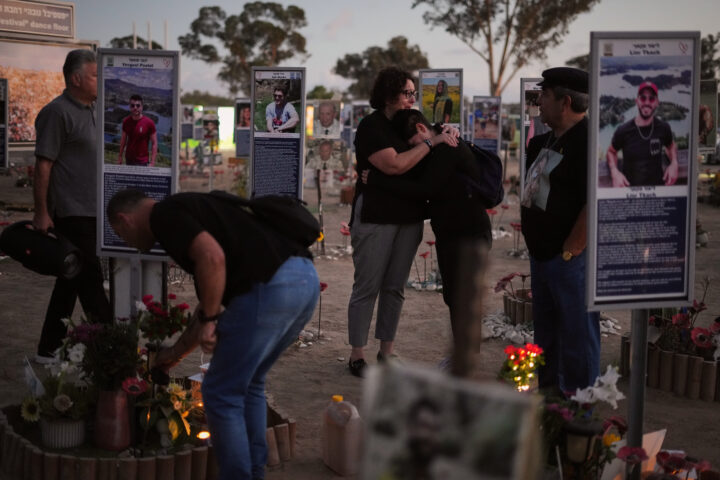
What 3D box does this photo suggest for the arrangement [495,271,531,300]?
[{"bbox_3d":[1.045,0.315,6.850,0.260,0.220,0.200,1,6,0],"label":"arrangement"}]

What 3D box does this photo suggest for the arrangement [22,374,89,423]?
[{"bbox_3d":[-1.242,0.647,4.080,0.250,0.160,0.220,-1,8,-11],"label":"arrangement"}]

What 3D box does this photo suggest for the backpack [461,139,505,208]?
[{"bbox_3d":[0.675,-0.344,5.420,0.170,0.370,0.270,-15,6,11],"label":"backpack"}]

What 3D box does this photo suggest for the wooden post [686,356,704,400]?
[{"bbox_3d":[1.634,0.675,4.870,0.072,0.190,0.070,1,6,0],"label":"wooden post"}]

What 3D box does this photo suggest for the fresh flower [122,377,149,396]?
[{"bbox_3d":[-0.894,0.583,3.980,0.100,0.065,0.080,-1,8,-9],"label":"fresh flower"}]

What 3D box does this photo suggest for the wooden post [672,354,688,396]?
[{"bbox_3d":[1.636,0.696,5.091,0.073,0.200,0.068,5,7,37],"label":"wooden post"}]

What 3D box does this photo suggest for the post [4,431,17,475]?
[{"bbox_3d":[-1.372,0.837,3.930,0.055,0.185,0.055,-2,8,-17],"label":"post"}]

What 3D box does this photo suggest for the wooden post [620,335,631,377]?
[{"bbox_3d":[1.456,0.649,5.469,0.060,0.210,0.060,-4,7,-37],"label":"wooden post"}]

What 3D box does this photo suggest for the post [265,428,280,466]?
[{"bbox_3d":[-0.345,0.822,3.960,0.060,0.138,0.060,1,6,0],"label":"post"}]

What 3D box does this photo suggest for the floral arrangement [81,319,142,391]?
[{"bbox_3d":[-0.959,0.442,3.860,0.225,0.265,0.220,1,6,0],"label":"floral arrangement"}]

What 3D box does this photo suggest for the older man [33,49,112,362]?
[{"bbox_3d":[-1.554,-0.186,5.620,0.580,1.760,0.500,2,6,16],"label":"older man"}]

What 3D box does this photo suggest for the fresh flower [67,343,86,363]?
[{"bbox_3d":[-1.097,0.435,3.870,0.078,0.075,0.055,0,6,-6],"label":"fresh flower"}]

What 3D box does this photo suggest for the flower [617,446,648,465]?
[{"bbox_3d":[0.954,0.754,3.500,0.110,0.055,0.090,1,8,9],"label":"flower"}]

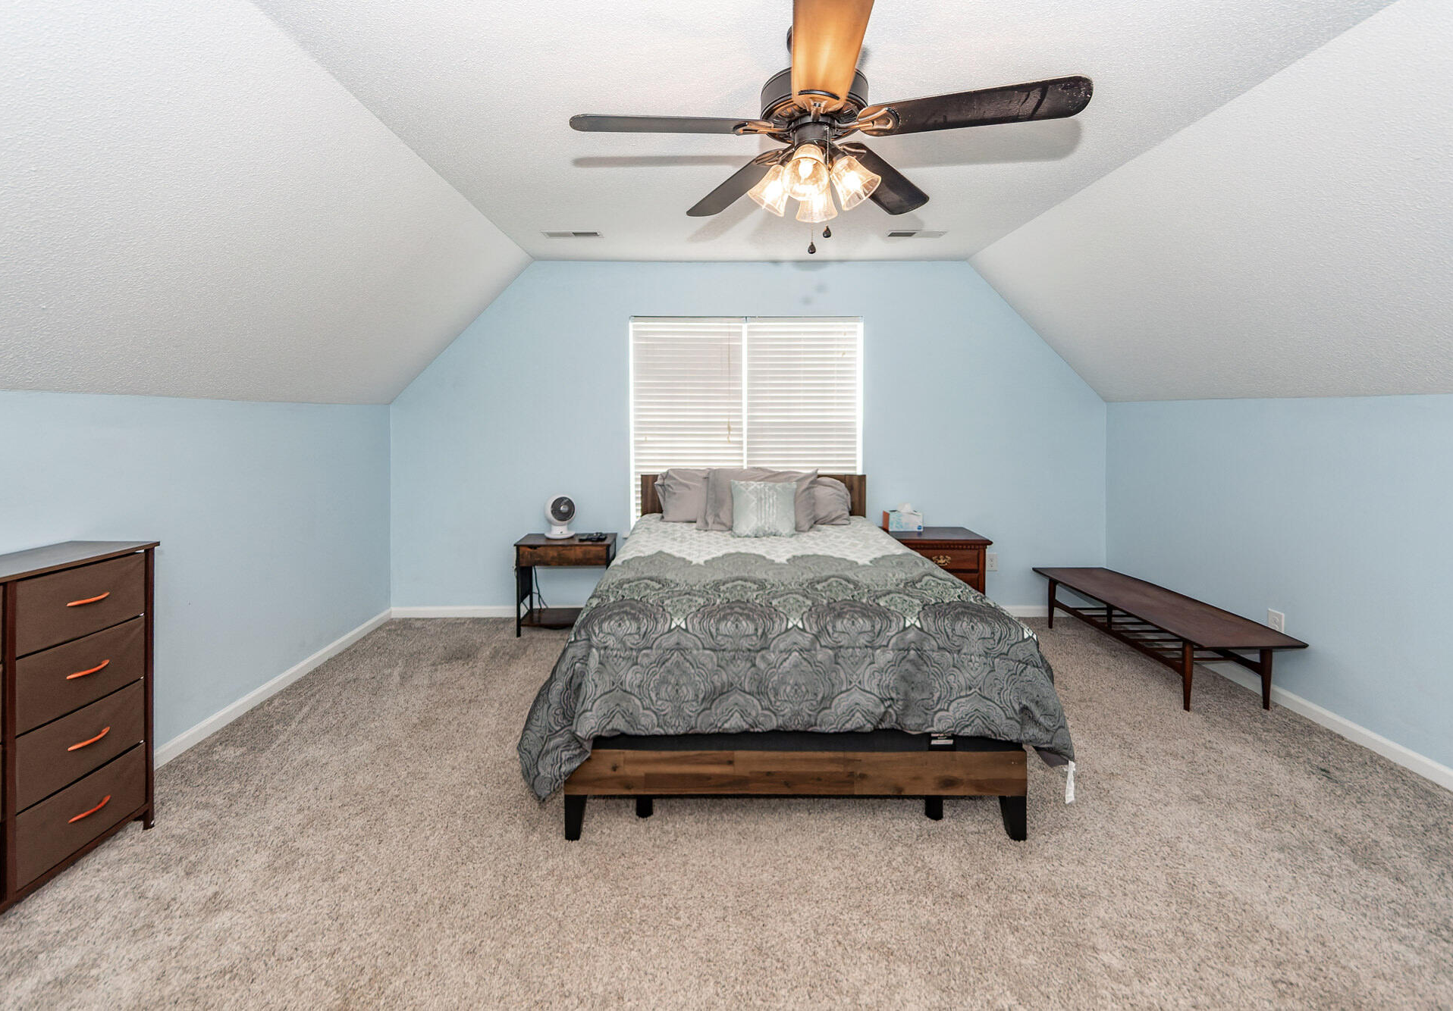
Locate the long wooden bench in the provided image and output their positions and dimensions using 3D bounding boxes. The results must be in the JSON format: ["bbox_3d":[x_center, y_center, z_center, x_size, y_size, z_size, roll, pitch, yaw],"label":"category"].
[{"bbox_3d":[2.570,0.768,3.121,0.546,0.381,1.298,0,8,-1],"label":"long wooden bench"}]

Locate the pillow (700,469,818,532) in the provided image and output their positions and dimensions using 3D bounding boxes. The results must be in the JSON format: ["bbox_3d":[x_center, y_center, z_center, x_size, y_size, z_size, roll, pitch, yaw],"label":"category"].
[{"bbox_3d":[0.220,-0.044,3.430,0.793,0.433,0.206,0,-7,-1],"label":"pillow"}]

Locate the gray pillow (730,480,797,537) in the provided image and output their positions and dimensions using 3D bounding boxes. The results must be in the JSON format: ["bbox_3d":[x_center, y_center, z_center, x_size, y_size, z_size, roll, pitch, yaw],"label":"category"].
[{"bbox_3d":[0.239,0.018,3.244,0.433,0.391,0.154,0,-12,-1],"label":"gray pillow"}]

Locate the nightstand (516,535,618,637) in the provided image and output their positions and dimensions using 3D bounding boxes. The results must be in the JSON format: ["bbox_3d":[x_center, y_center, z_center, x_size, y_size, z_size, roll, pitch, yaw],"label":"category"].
[{"bbox_3d":[-1.151,0.562,3.626,0.628,0.618,0.371,0,8,-1],"label":"nightstand"}]

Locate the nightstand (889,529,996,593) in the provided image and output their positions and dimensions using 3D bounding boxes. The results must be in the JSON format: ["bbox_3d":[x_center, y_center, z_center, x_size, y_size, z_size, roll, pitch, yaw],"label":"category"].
[{"bbox_3d":[1.406,0.546,3.512,0.639,0.687,0.474,0,8,-1],"label":"nightstand"}]

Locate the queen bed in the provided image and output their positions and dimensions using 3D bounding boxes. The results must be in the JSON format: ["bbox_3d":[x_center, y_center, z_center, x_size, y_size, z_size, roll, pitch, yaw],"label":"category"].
[{"bbox_3d":[0.237,0.484,2.750,1.854,1.123,2.081,0,8,-1],"label":"queen bed"}]

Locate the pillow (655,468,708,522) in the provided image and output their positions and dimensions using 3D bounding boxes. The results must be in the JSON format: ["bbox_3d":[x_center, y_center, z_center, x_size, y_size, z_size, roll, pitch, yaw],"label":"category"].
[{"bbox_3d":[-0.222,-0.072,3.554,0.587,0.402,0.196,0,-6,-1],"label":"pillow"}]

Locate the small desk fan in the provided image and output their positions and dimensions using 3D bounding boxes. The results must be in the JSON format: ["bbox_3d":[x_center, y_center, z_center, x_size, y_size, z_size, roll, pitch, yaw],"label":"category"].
[{"bbox_3d":[-1.205,0.086,3.677,0.211,0.293,0.206,-4,9,-25],"label":"small desk fan"}]

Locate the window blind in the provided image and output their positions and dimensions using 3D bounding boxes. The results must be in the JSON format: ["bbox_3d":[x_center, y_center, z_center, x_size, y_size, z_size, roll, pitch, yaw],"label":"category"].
[{"bbox_3d":[0.147,-0.625,3.790,1.689,1.524,0.082,0,8,-1],"label":"window blind"}]

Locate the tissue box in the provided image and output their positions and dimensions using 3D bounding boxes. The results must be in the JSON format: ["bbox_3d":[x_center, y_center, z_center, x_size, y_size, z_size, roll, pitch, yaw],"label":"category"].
[{"bbox_3d":[1.288,0.113,3.682,0.242,0.118,0.129,0,8,-1],"label":"tissue box"}]

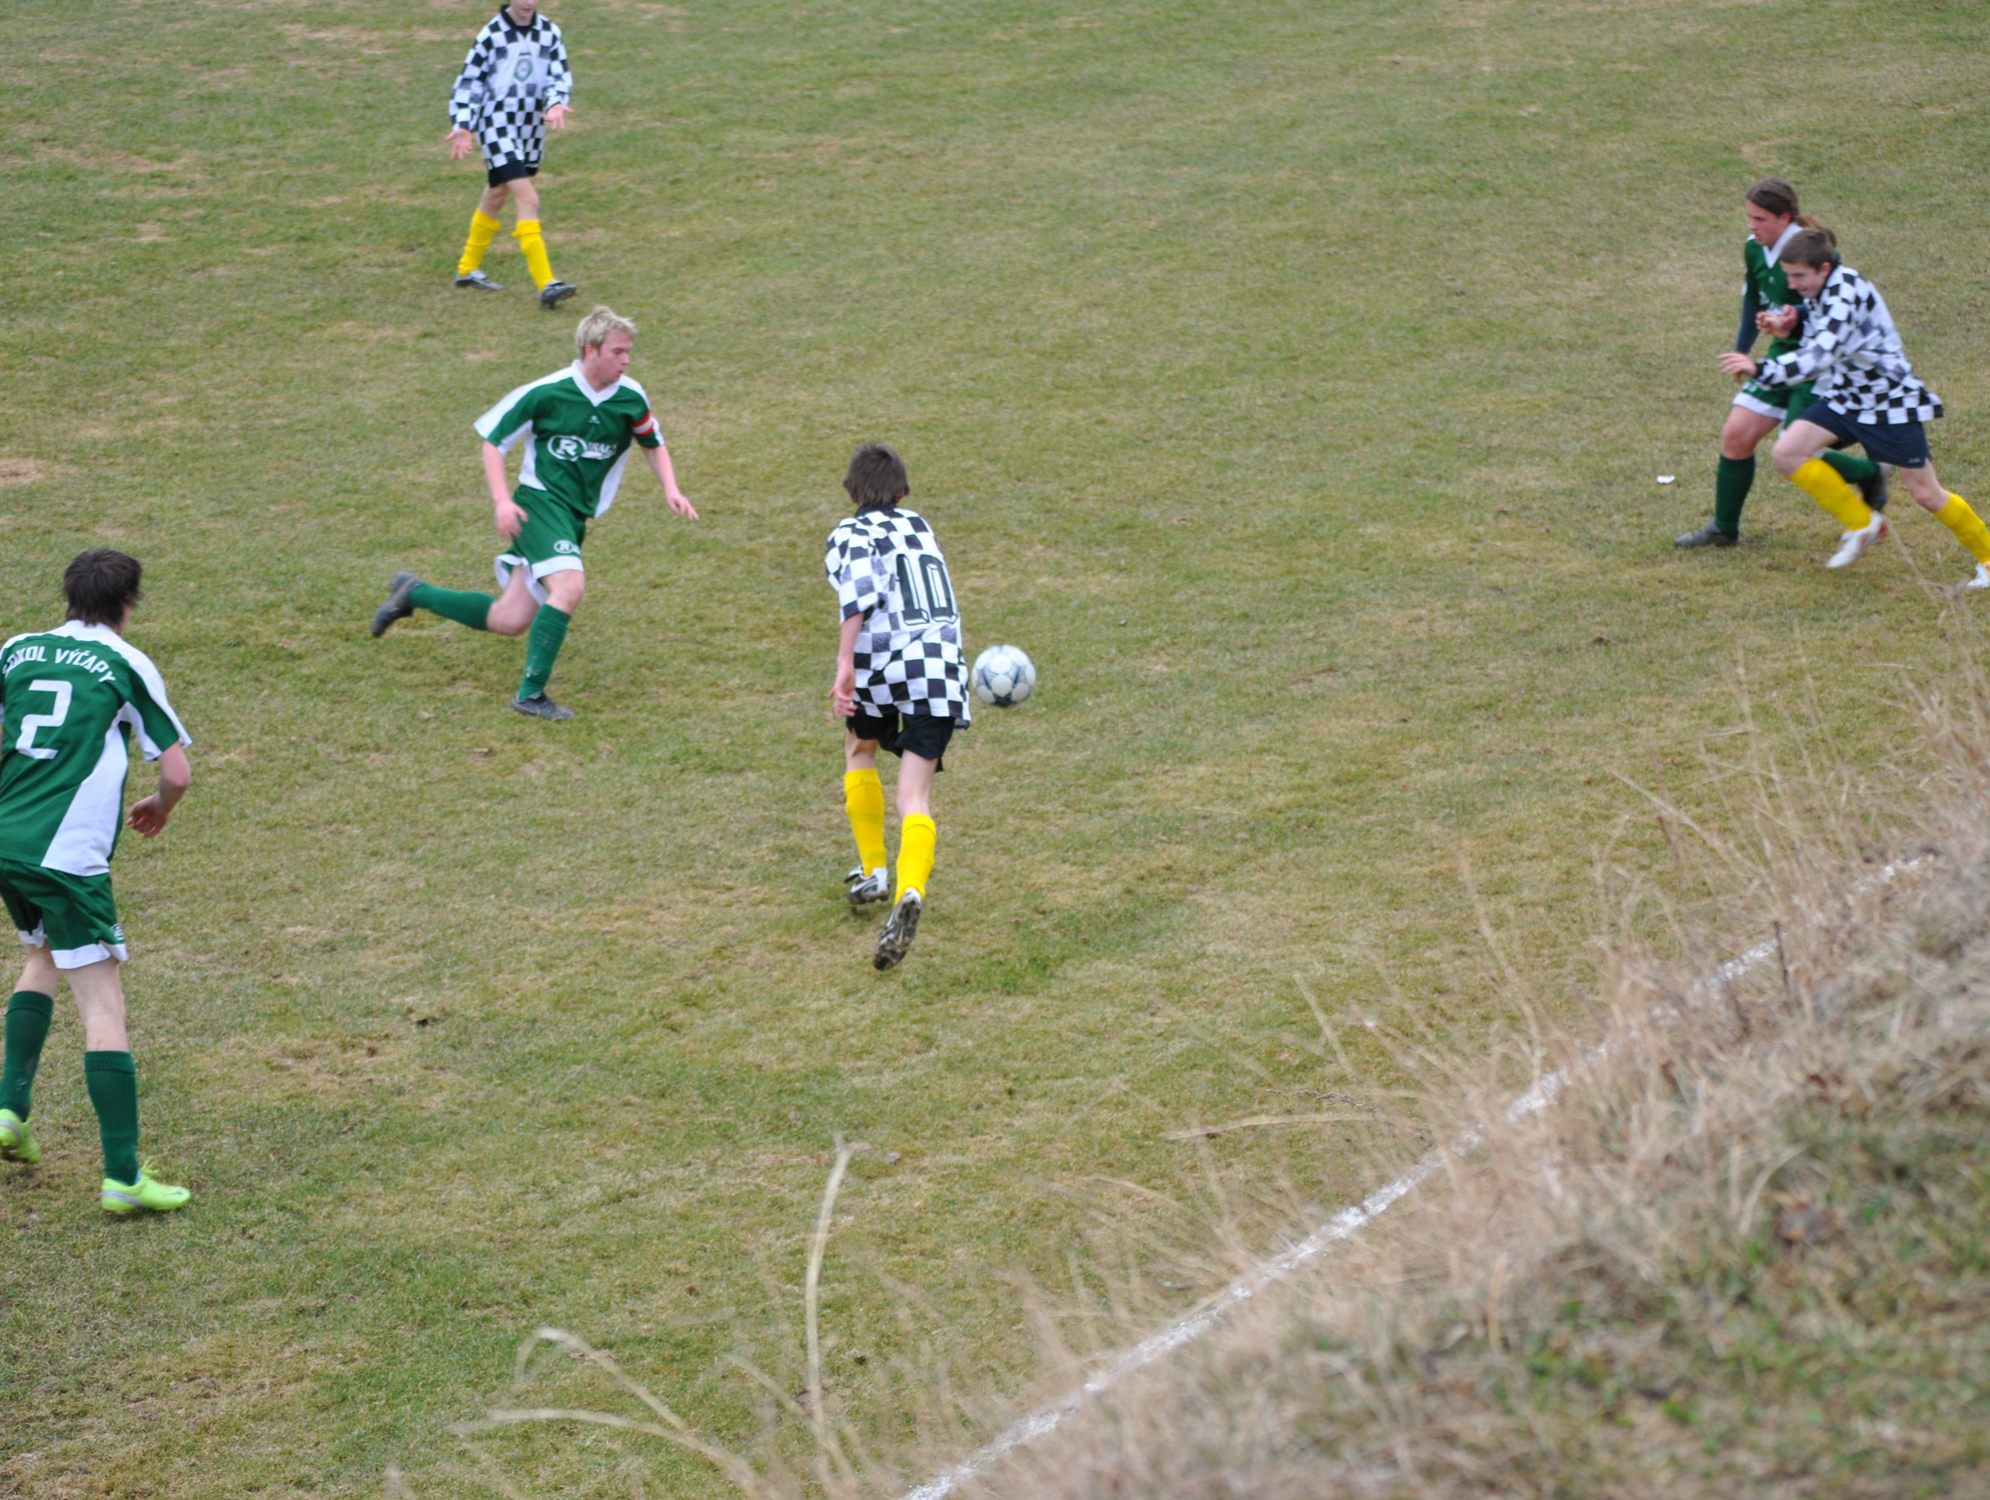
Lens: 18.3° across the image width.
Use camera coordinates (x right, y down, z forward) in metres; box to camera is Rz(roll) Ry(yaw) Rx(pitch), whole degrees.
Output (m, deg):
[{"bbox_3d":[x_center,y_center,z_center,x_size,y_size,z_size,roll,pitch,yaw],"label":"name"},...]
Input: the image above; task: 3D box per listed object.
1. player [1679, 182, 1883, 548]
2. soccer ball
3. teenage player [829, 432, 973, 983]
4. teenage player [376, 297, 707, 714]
[{"bbox_3d":[3.216,-1.609,25.155,0.920,1.500,0.600,-10,16,-37],"label":"player"},{"bbox_3d":[0.032,-0.255,21.400,0.220,0.220,0.220,0,12,0],"label":"soccer ball"},{"bbox_3d":[-0.287,-0.141,18.572,0.460,1.460,0.820,-3,13,-15],"label":"teenage player"},{"bbox_3d":[-1.641,-0.921,22.026,1.050,1.500,0.820,11,16,41],"label":"teenage player"}]

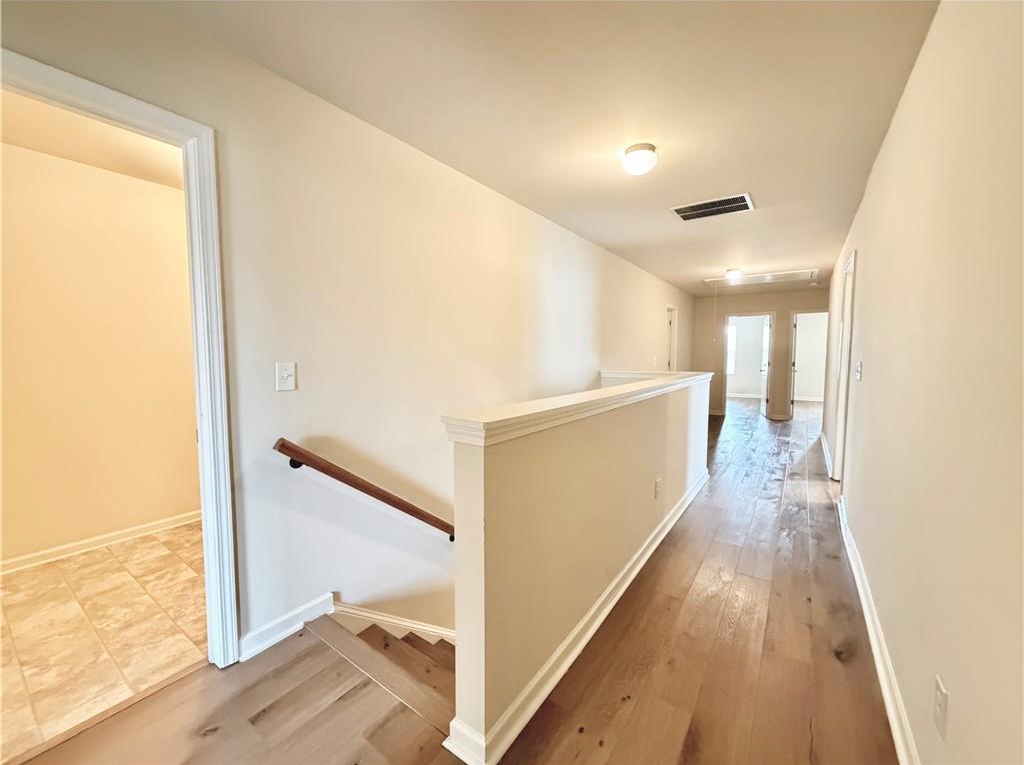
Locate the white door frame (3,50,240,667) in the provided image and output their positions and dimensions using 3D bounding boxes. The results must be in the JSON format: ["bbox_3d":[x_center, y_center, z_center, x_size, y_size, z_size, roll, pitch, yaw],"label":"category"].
[{"bbox_3d":[-1.434,0.122,1.323,0.129,2.120,0.890,3,5,35],"label":"white door frame"}]

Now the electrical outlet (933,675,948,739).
[{"bbox_3d":[1.081,0.819,1.041,0.011,0.119,0.082,3,5,35],"label":"electrical outlet"}]

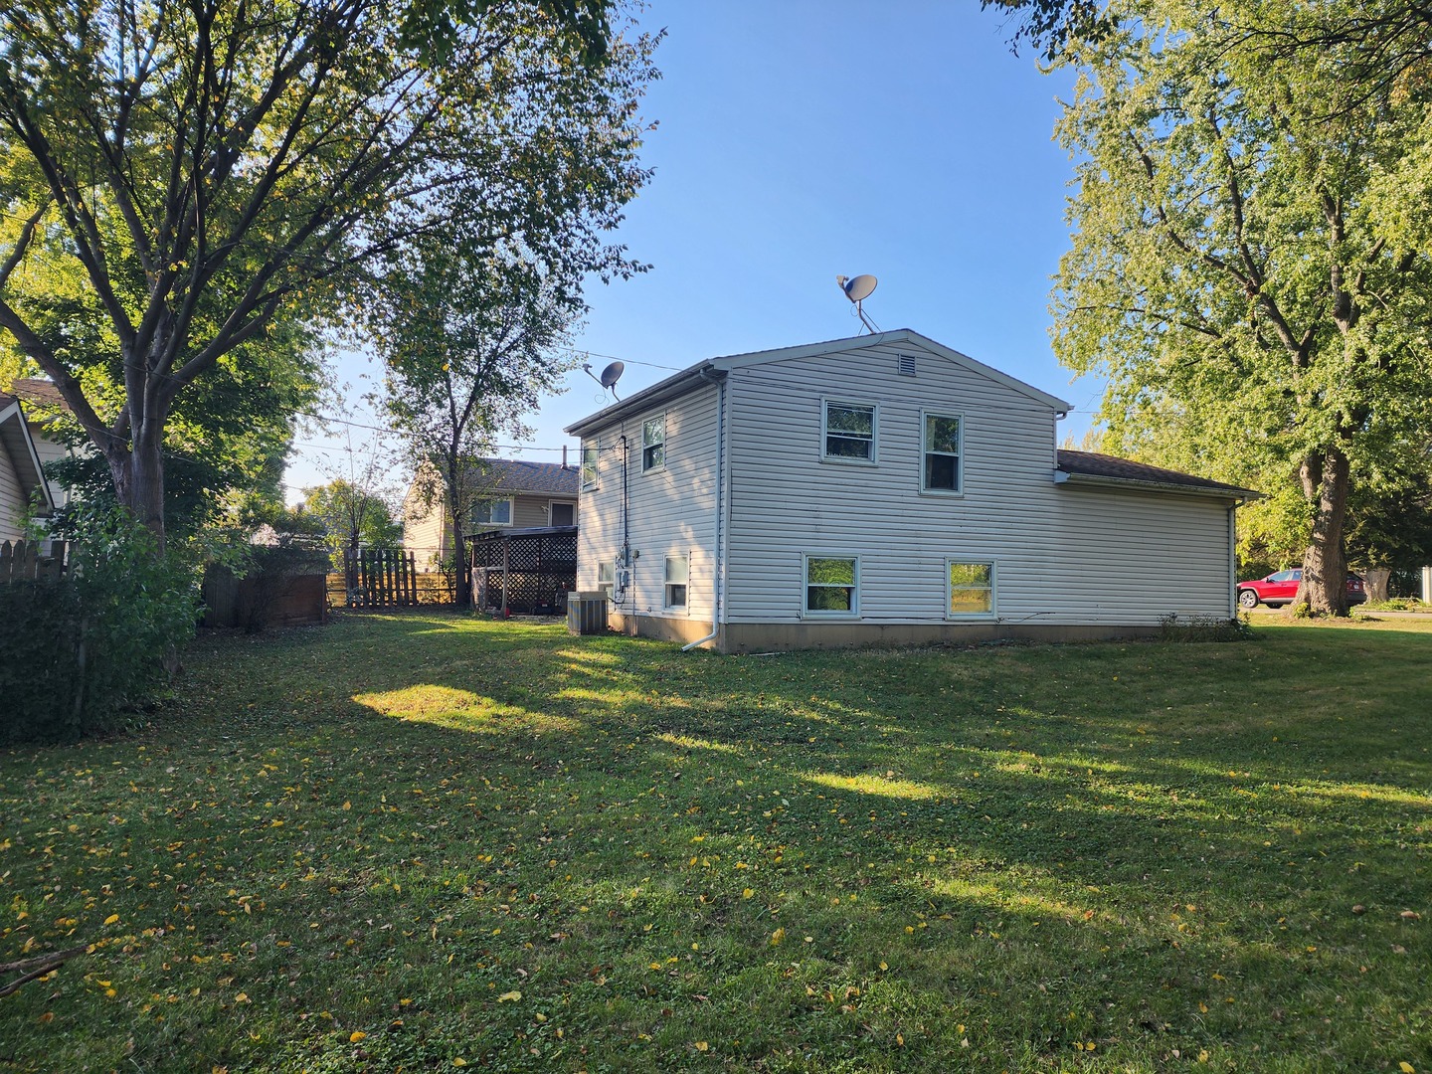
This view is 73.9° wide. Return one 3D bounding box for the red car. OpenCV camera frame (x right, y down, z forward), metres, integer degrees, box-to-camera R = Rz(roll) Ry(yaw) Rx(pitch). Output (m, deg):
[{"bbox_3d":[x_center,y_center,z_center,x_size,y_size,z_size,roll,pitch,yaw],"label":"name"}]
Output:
[{"bbox_3d":[23.480,2.110,38.530,1.860,1.700,4.600,3,-3,-31],"label":"red car"}]

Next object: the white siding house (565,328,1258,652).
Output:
[{"bbox_3d":[4.071,-0.562,23.060,13.370,5.900,10.100,3,-3,-24],"label":"white siding house"}]

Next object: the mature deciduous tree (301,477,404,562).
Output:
[{"bbox_3d":[-18.299,-0.014,47.975,5.000,6.006,5.000,1,-3,0],"label":"mature deciduous tree"}]

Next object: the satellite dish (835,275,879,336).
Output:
[{"bbox_3d":[2.588,-4.290,17.406,0.850,1.084,0.660,4,-4,-42],"label":"satellite dish"}]

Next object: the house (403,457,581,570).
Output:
[{"bbox_3d":[-7.536,-0.130,44.345,12.800,6.350,8.500,3,-3,-30],"label":"house"}]

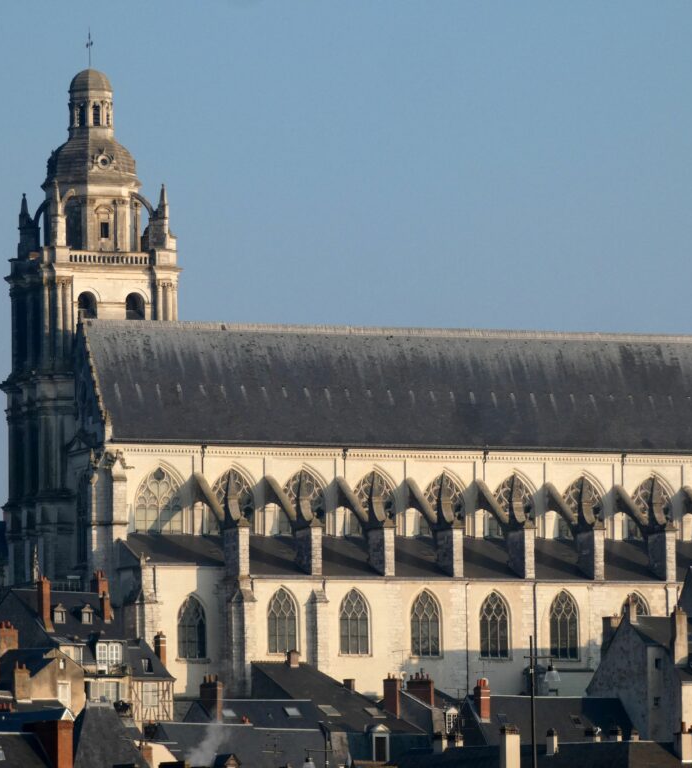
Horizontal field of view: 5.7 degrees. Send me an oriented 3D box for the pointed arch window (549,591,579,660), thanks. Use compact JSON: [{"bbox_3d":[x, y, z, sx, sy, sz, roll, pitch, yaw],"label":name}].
[{"bbox_3d":[17.776,19.671,569.254,2.638,5.694,0.450,1,-6,-22],"label":"pointed arch window"}]

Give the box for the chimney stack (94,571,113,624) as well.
[{"bbox_3d":[-18.340,16.147,528.000,0.900,4.022,1.050,3,-7,-33],"label":"chimney stack"}]

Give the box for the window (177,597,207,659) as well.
[{"bbox_3d":[-12.286,19.376,556.081,2.534,5.082,0.450,1,-6,-22],"label":"window"}]

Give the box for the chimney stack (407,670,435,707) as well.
[{"bbox_3d":[5.035,20.606,472.000,0.400,2.358,2.300,4,-7,-43],"label":"chimney stack"}]

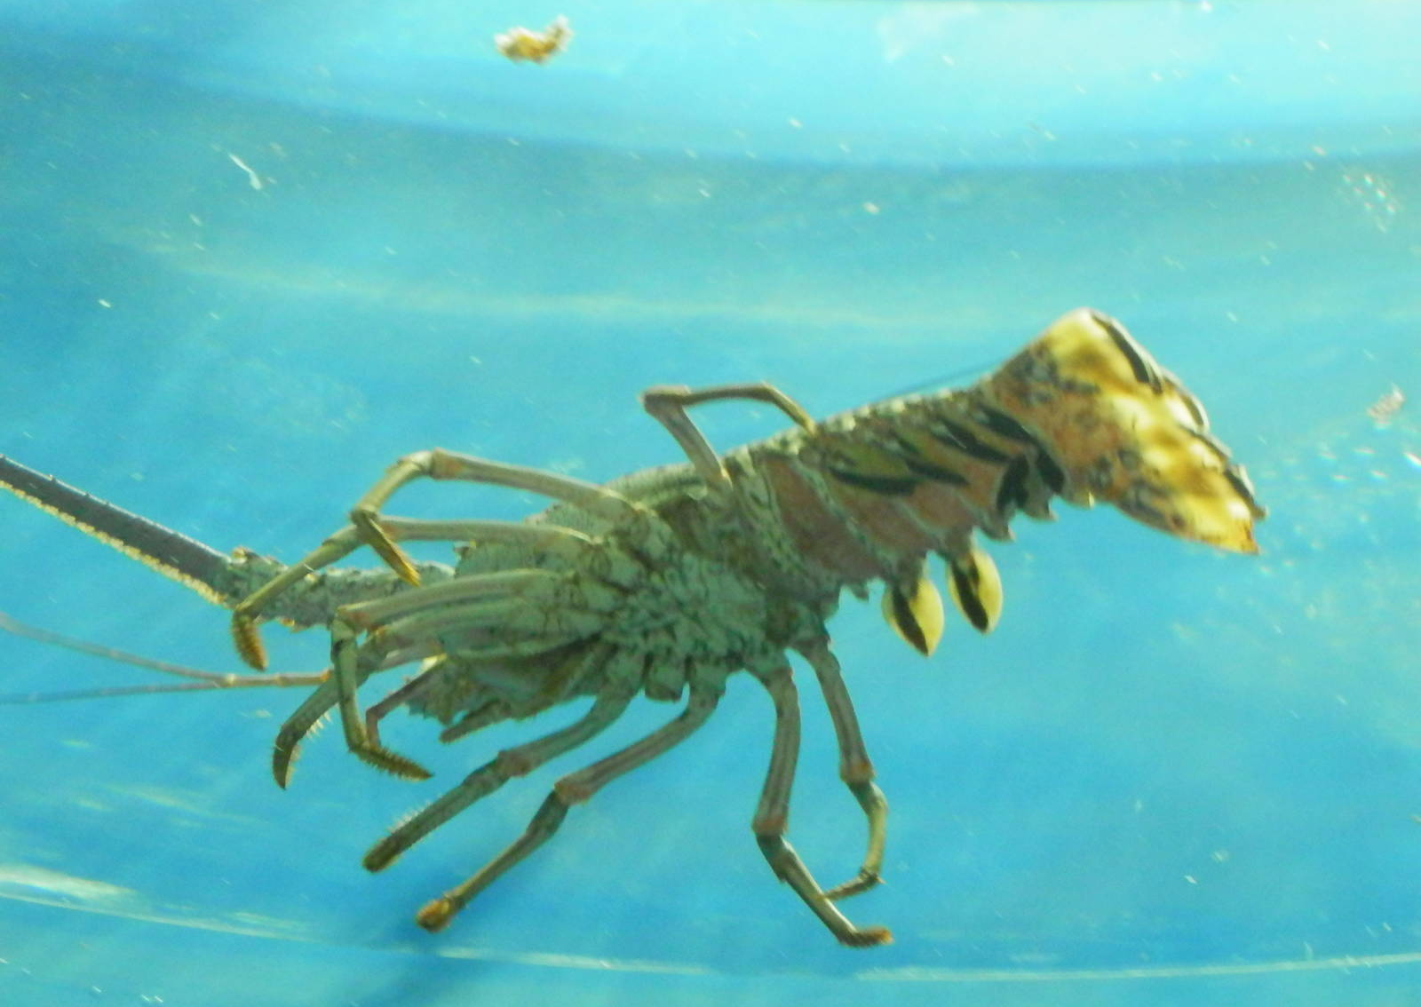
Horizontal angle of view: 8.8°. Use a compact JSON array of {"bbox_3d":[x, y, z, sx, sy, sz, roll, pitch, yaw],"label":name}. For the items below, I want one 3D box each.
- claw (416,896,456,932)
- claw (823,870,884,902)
[{"bbox_3d":[-0.074,0.111,2.500,0.006,0.006,0.013,0,29,43],"label":"claw"},{"bbox_3d":[0.038,0.104,2.500,0.018,0.005,0.004,-17,3,-9],"label":"claw"}]

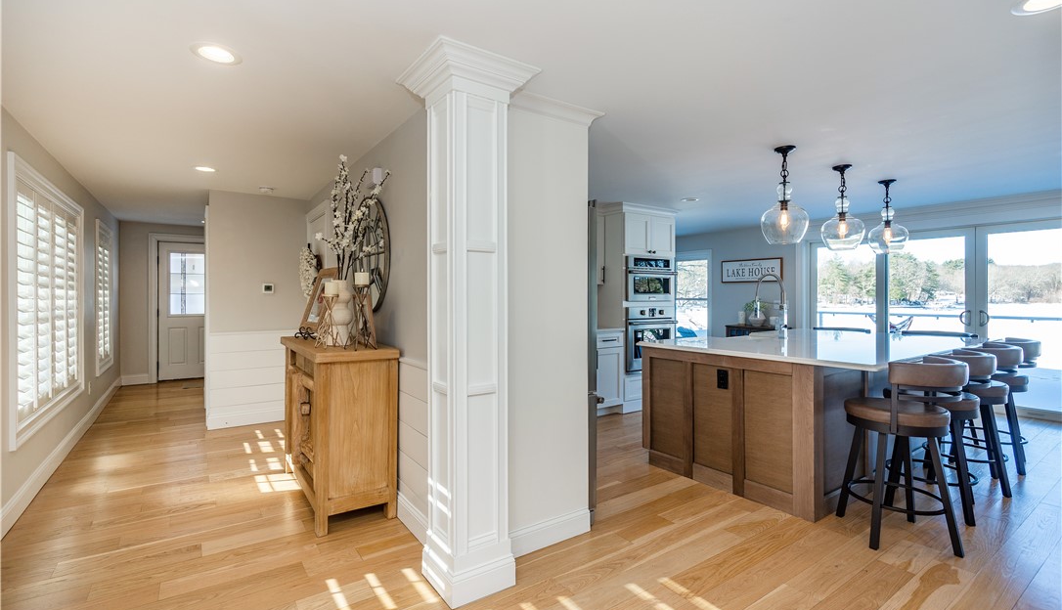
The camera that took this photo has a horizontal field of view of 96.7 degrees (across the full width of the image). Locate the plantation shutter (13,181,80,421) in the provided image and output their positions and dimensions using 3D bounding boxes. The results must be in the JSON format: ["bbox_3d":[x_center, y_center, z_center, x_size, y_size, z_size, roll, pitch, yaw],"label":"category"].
[{"bbox_3d":[-3.453,-0.033,3.429,0.055,1.440,1.850,0,1,-36],"label":"plantation shutter"}]

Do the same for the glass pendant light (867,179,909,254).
[{"bbox_3d":[3.109,-0.762,4.146,0.285,0.645,0.285,0,1,-36],"label":"glass pendant light"}]

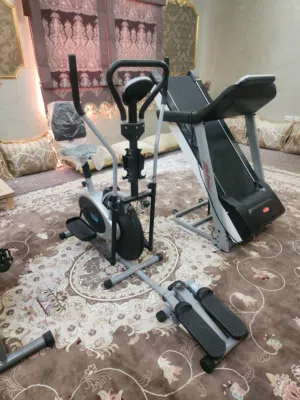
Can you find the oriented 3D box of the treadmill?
[{"bbox_3d":[0.615,-0.442,2.465,0.734,1.349,1.251,-20,32,-34],"label":"treadmill"}]

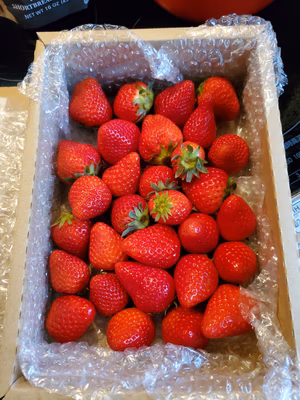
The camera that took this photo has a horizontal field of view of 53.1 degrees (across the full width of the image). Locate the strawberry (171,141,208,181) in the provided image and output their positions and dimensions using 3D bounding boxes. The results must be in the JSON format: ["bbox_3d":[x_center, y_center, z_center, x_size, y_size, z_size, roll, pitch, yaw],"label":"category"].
[{"bbox_3d":[0.039,-0.039,0.304,0.036,0.042,0.036,0,102,0],"label":"strawberry"}]

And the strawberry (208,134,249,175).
[{"bbox_3d":[0.085,-0.049,0.325,0.042,0.045,0.042,0,84,9],"label":"strawberry"}]

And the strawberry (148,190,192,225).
[{"bbox_3d":[0.020,0.007,0.294,0.036,0.044,0.036,-20,73,31],"label":"strawberry"}]

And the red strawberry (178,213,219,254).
[{"bbox_3d":[0.048,0.033,0.296,0.039,0.043,0.039,0,84,3],"label":"red strawberry"}]

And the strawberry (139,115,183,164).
[{"bbox_3d":[0.011,-0.065,0.320,0.046,0.046,0.052,-18,87,-4],"label":"strawberry"}]

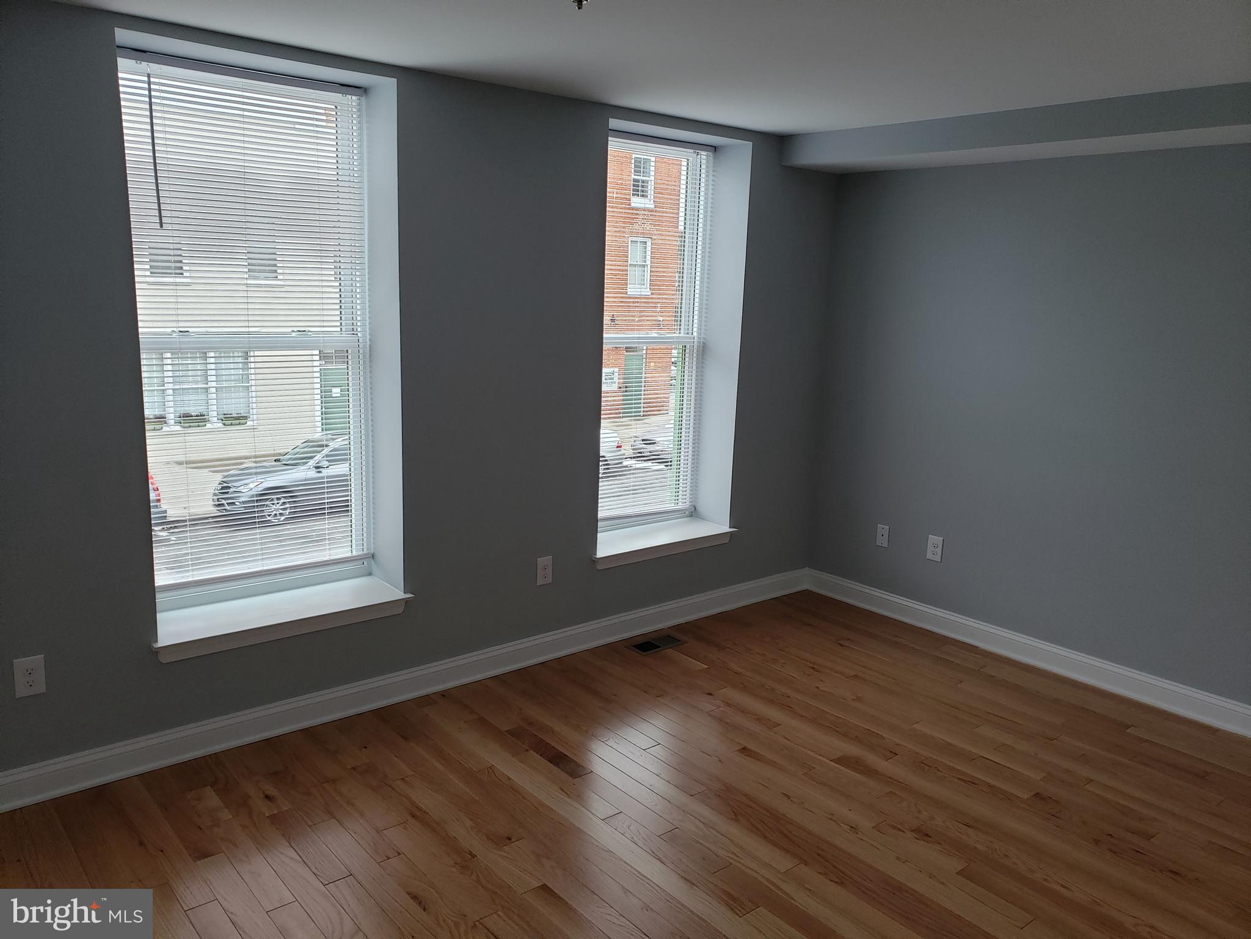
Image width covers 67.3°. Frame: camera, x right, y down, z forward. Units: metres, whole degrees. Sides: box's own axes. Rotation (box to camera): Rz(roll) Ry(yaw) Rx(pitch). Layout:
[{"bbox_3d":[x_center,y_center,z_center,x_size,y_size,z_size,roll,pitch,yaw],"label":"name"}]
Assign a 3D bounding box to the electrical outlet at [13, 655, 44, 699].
[{"bbox_3d":[-1.859,0.647,2.935,0.079,0.123,0.008,-7,14,-39],"label":"electrical outlet"}]

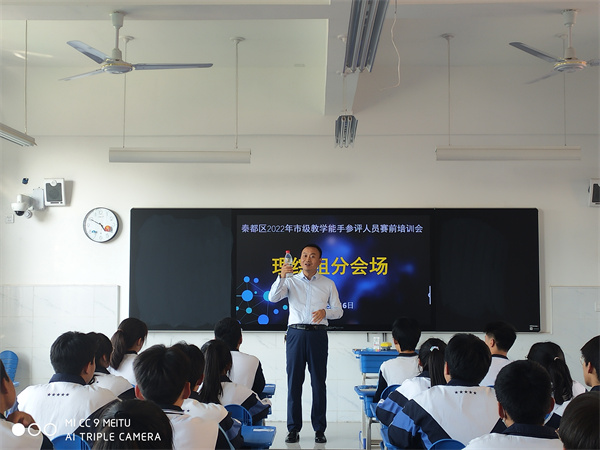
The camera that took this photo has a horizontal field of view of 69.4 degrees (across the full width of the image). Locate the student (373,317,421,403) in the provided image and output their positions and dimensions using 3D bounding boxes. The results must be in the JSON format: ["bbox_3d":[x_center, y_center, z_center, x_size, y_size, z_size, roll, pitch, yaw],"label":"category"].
[{"bbox_3d":[0.679,1.241,2.869,0.480,1.270,0.680,0,-3,-5],"label":"student"}]

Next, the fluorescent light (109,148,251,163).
[{"bbox_3d":[-1.028,-0.594,3.720,1.220,0.120,0.150,0,-3,1],"label":"fluorescent light"}]

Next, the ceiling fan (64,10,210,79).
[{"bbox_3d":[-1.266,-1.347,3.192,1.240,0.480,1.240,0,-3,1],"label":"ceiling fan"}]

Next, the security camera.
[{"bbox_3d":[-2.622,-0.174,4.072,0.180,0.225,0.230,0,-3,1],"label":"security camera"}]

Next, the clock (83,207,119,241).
[{"bbox_3d":[-1.986,-0.003,4.328,0.352,0.352,0.050,0,-3,1],"label":"clock"}]

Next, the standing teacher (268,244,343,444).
[{"bbox_3d":[0.054,1.046,3.888,0.660,1.740,0.420,0,-3,3],"label":"standing teacher"}]

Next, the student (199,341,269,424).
[{"bbox_3d":[-0.391,1.249,2.468,0.500,1.210,0.680,0,-3,12],"label":"student"}]

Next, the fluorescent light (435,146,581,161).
[{"bbox_3d":[1.763,-0.602,3.660,1.220,0.120,0.150,0,-3,1],"label":"fluorescent light"}]

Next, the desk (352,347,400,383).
[{"bbox_3d":[0.814,1.530,3.857,0.630,0.770,0.430,0,-3,1],"label":"desk"}]

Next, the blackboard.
[{"bbox_3d":[0.341,0.444,4.249,3.990,1.210,0.100,0,-3,1],"label":"blackboard"}]

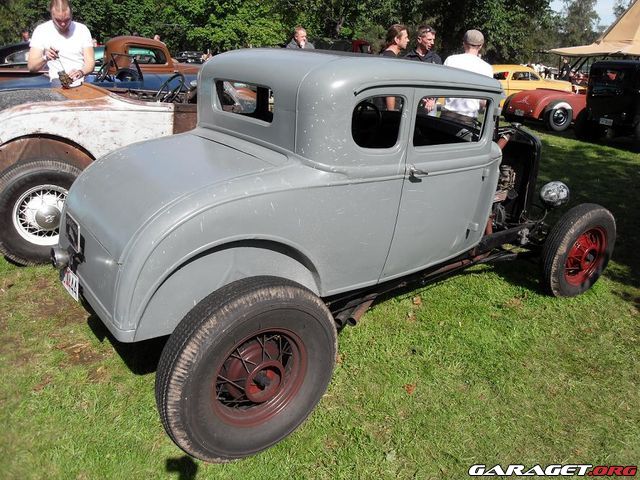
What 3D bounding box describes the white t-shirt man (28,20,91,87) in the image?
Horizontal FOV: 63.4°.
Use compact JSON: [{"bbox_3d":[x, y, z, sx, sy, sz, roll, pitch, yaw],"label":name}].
[{"bbox_3d":[-2.368,-1.304,5.050,0.580,1.840,0.480,-13,27,-35],"label":"white t-shirt man"}]

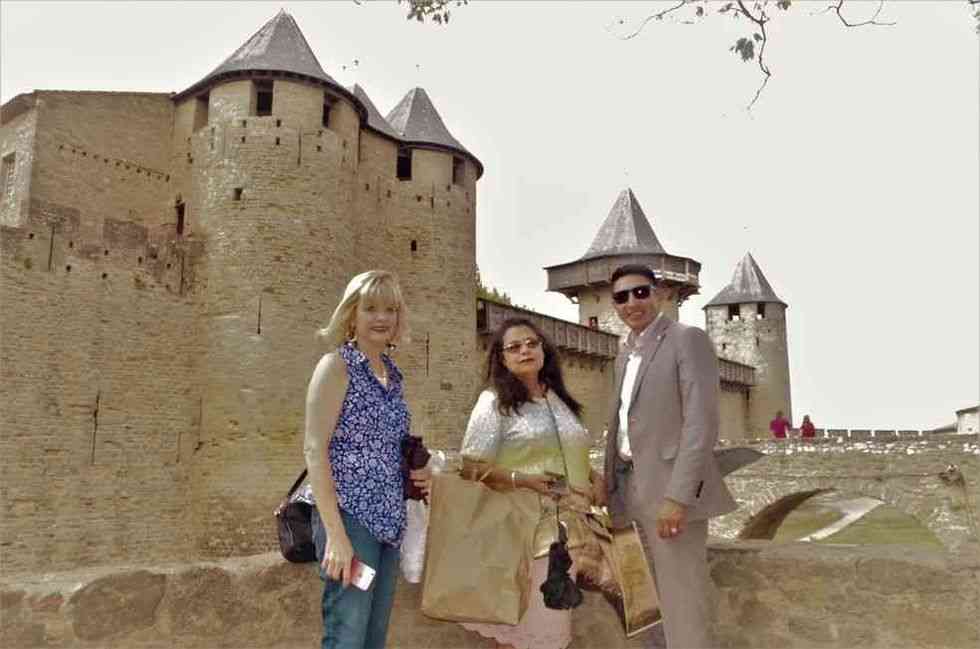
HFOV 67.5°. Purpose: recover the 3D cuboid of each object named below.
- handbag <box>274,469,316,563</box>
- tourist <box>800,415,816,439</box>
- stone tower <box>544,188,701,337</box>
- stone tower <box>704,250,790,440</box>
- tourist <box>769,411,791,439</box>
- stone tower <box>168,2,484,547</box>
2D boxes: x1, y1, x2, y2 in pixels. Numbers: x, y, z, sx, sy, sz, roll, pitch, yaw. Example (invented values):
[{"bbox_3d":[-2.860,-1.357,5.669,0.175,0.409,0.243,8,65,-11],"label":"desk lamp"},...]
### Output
[{"bbox_3d":[-0.583,0.597,2.294,0.130,0.300,0.220,5,-9,-37],"label":"handbag"},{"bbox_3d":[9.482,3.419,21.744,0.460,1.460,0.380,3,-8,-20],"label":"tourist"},{"bbox_3d":[10.376,0.486,56.372,11.400,22.600,11.400,-5,-9,34],"label":"stone tower"},{"bbox_3d":[24.952,3.053,70.161,8.200,20.300,8.200,-5,-9,37],"label":"stone tower"},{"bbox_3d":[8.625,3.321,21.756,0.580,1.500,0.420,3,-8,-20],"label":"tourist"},{"bbox_3d":[-6.531,-1.593,32.304,7.800,21.500,15.100,-5,-9,34],"label":"stone tower"}]

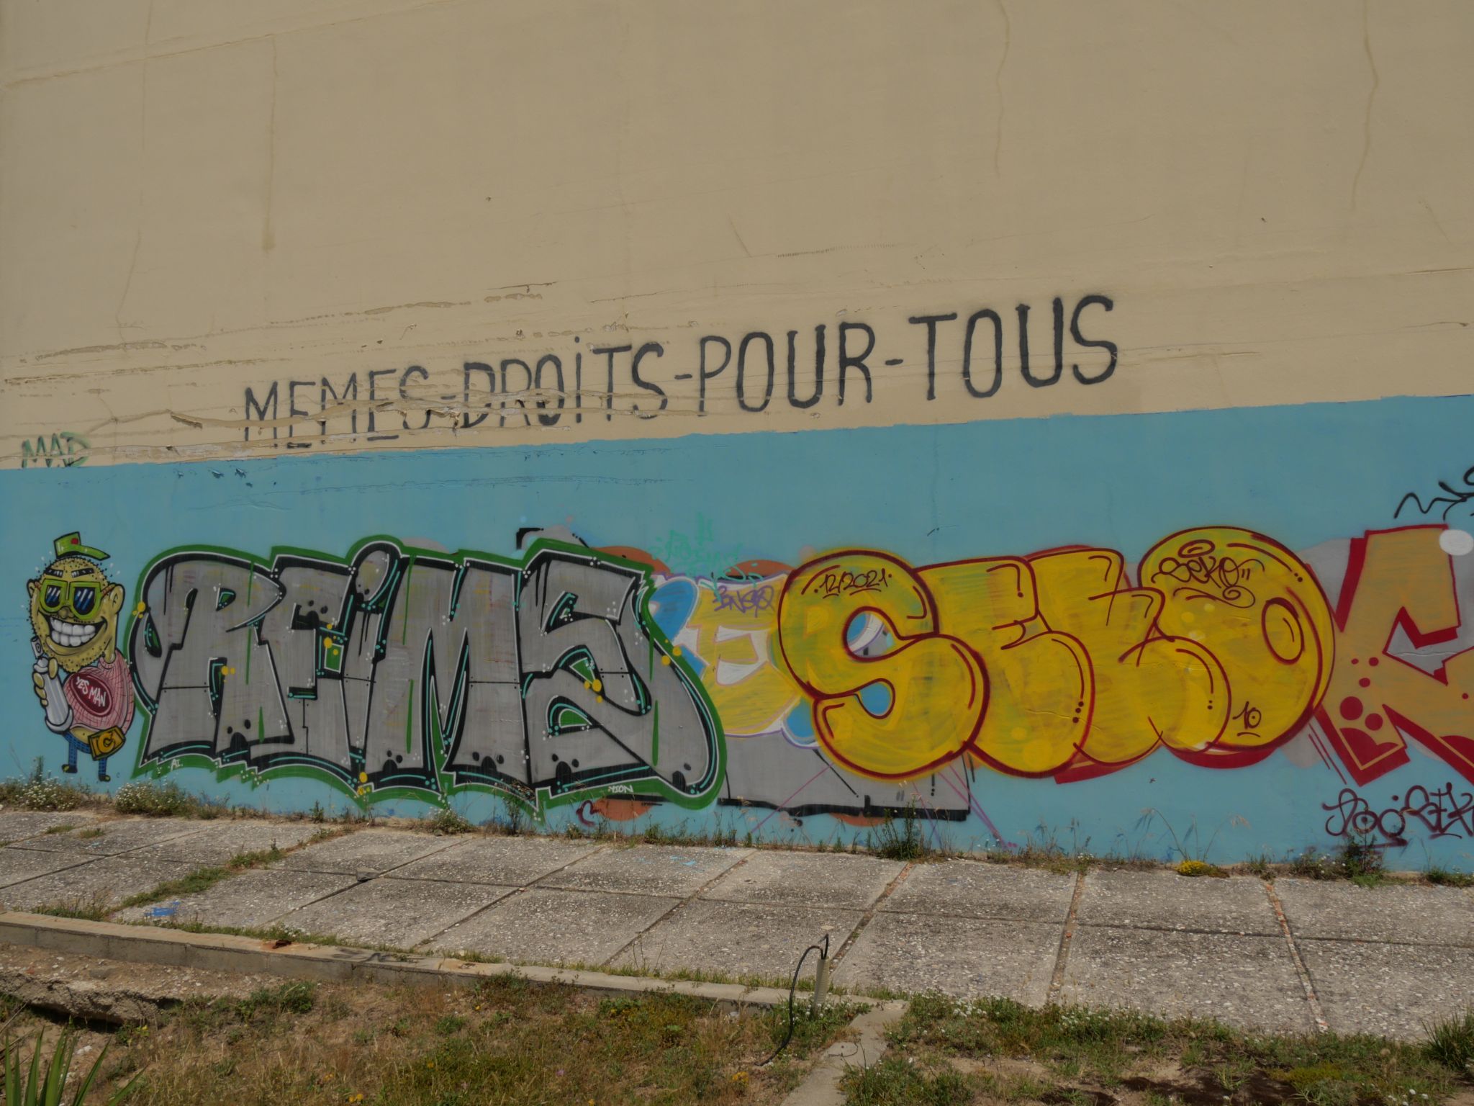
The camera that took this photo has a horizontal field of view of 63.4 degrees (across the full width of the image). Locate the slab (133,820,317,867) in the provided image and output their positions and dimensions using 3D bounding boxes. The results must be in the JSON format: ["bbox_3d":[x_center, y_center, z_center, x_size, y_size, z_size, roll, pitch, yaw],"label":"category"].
[{"bbox_3d":[-3.221,1.869,7.566,0.911,0.080,1.069,-1,-2,18],"label":"slab"}]

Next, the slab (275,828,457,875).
[{"bbox_3d":[-2.371,1.936,7.591,0.882,0.080,1.043,-2,-1,19],"label":"slab"}]

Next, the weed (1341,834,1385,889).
[{"bbox_3d":[3.254,1.596,6.246,0.217,0.256,0.220,-1,-2,18],"label":"weed"}]

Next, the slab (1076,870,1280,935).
[{"bbox_3d":[2.185,1.768,5.937,0.894,0.080,1.076,-1,-2,18],"label":"slab"}]

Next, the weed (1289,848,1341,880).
[{"bbox_3d":[3.090,1.659,6.409,0.251,0.143,0.200,-1,-2,18],"label":"weed"}]

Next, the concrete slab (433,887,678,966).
[{"bbox_3d":[-0.837,1.794,5.660,0.889,0.080,1.081,-1,-2,18],"label":"concrete slab"}]

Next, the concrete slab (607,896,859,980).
[{"bbox_3d":[0.057,1.853,5.627,0.925,0.080,1.093,-2,-1,19],"label":"concrete slab"}]

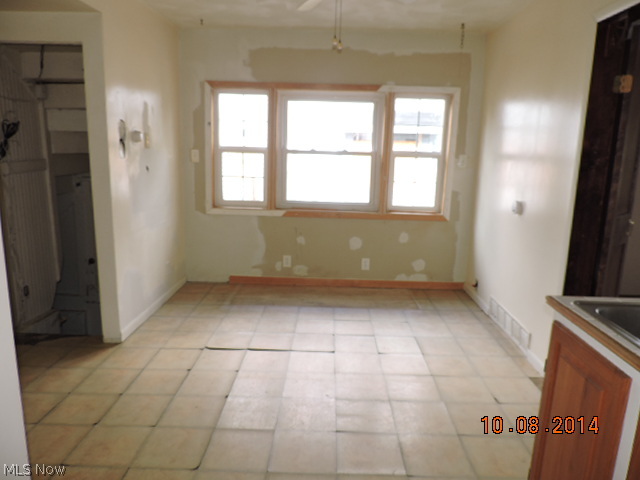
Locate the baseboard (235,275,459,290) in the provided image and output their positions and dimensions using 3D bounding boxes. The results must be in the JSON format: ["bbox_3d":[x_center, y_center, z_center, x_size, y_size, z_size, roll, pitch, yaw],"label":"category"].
[{"bbox_3d":[0.256,0.435,4.460,2.355,0.083,0.017,1,11,2],"label":"baseboard"}]

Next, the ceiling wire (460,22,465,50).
[{"bbox_3d":[1.226,-1.750,3.820,0.022,0.212,0.022,1,11,2],"label":"ceiling wire"}]

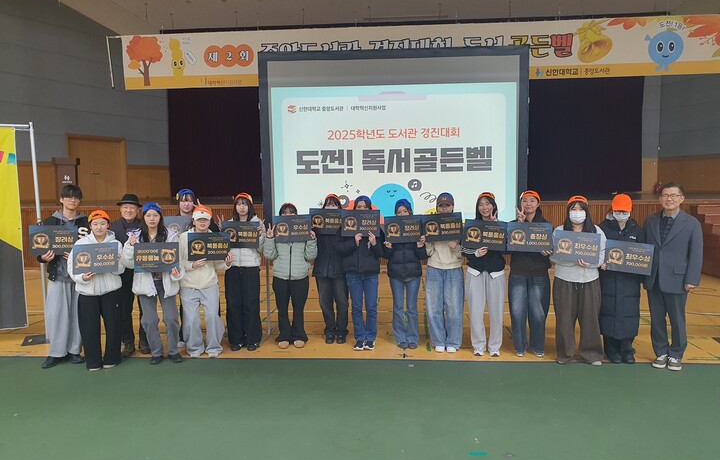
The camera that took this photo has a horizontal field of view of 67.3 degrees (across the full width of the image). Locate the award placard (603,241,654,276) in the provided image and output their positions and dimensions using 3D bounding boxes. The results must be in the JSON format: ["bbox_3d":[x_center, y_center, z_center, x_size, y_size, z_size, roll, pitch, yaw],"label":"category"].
[{"bbox_3d":[2.571,0.267,5.160,0.430,0.295,0.010,7,0,12],"label":"award placard"}]

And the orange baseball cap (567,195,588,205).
[{"bbox_3d":[2.141,-0.259,5.306,0.185,0.140,0.265,1,-6,19],"label":"orange baseball cap"}]

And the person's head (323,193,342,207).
[{"bbox_3d":[-0.318,-0.330,6.137,0.185,0.140,0.265,-2,-6,-9],"label":"person's head"}]

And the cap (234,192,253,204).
[{"bbox_3d":[-1.276,-0.331,5.937,0.185,0.140,0.265,-2,-6,-12],"label":"cap"}]

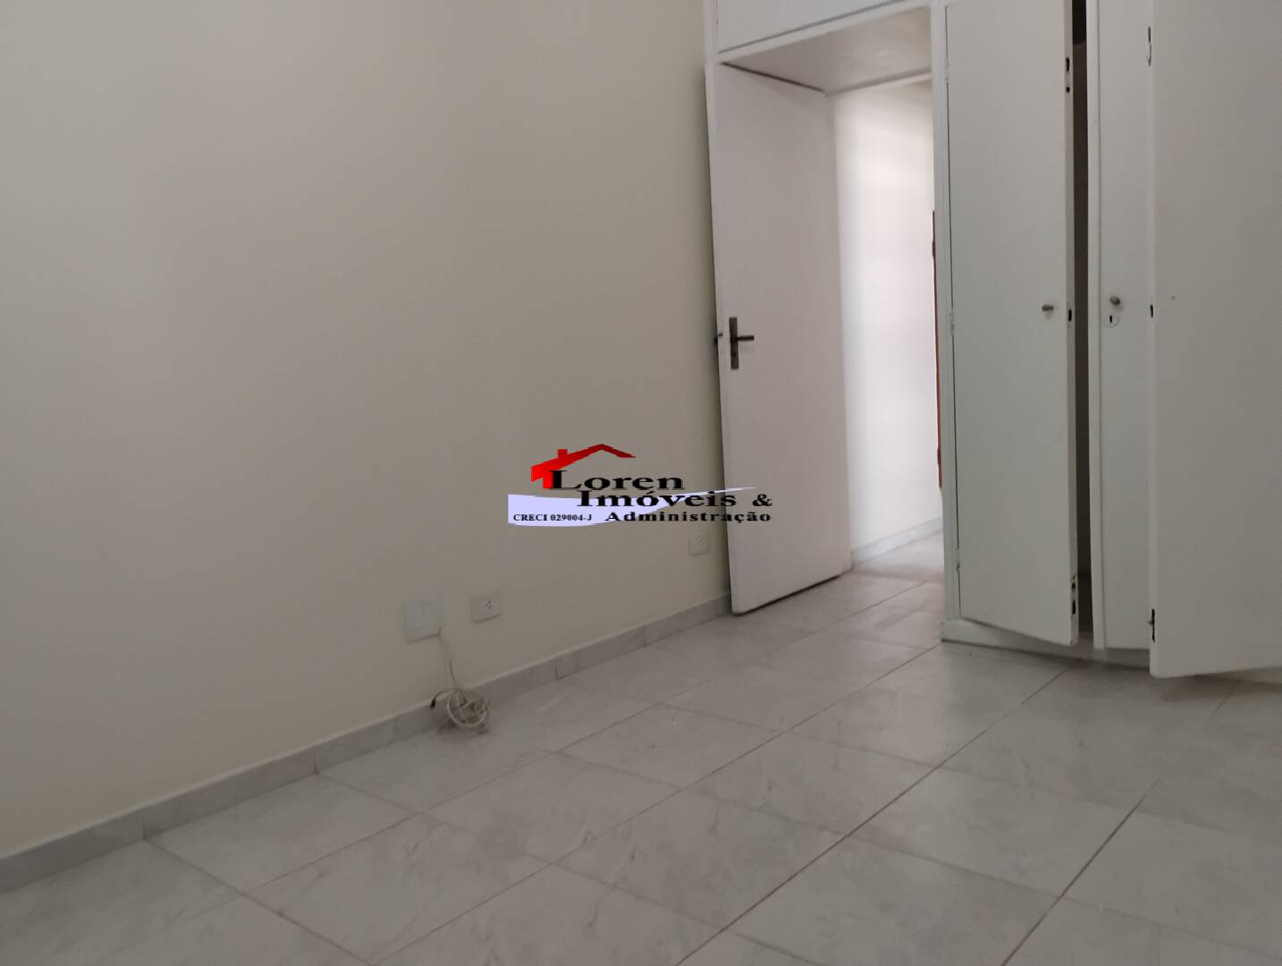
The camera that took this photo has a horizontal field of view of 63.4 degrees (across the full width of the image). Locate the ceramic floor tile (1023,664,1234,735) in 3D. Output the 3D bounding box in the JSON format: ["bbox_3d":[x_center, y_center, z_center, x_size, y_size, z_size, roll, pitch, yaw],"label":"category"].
[{"bbox_3d":[1.357,0.616,2.932,0.445,0.012,0.445,3,9,40],"label":"ceramic floor tile"}]

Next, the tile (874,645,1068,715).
[{"bbox_3d":[0.996,0.605,3.186,0.445,0.012,0.445,3,9,40],"label":"tile"}]

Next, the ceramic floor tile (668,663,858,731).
[{"bbox_3d":[0.374,0.647,3.135,0.445,0.012,0.445,3,9,40],"label":"ceramic floor tile"}]

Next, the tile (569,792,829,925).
[{"bbox_3d":[0.132,0.776,2.179,0.445,0.012,0.445,3,9,40],"label":"tile"}]

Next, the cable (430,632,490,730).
[{"bbox_3d":[-0.519,0.570,3.005,0.138,0.272,0.134,3,9,40],"label":"cable"}]

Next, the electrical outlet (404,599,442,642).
[{"bbox_3d":[-0.641,0.395,3.038,0.012,0.120,0.120,2,9,41],"label":"electrical outlet"}]

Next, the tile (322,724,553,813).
[{"bbox_3d":[-0.538,0.745,2.749,0.445,0.012,0.445,3,9,40],"label":"tile"}]

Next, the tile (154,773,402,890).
[{"bbox_3d":[-0.846,0.822,2.473,0.455,0.010,0.450,2,9,41],"label":"tile"}]

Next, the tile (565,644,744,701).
[{"bbox_3d":[0.038,0.638,3.477,0.455,0.010,0.450,2,9,41],"label":"tile"}]

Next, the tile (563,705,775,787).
[{"bbox_3d":[0.085,0.713,2.845,0.450,0.010,0.450,2,9,41],"label":"tile"}]

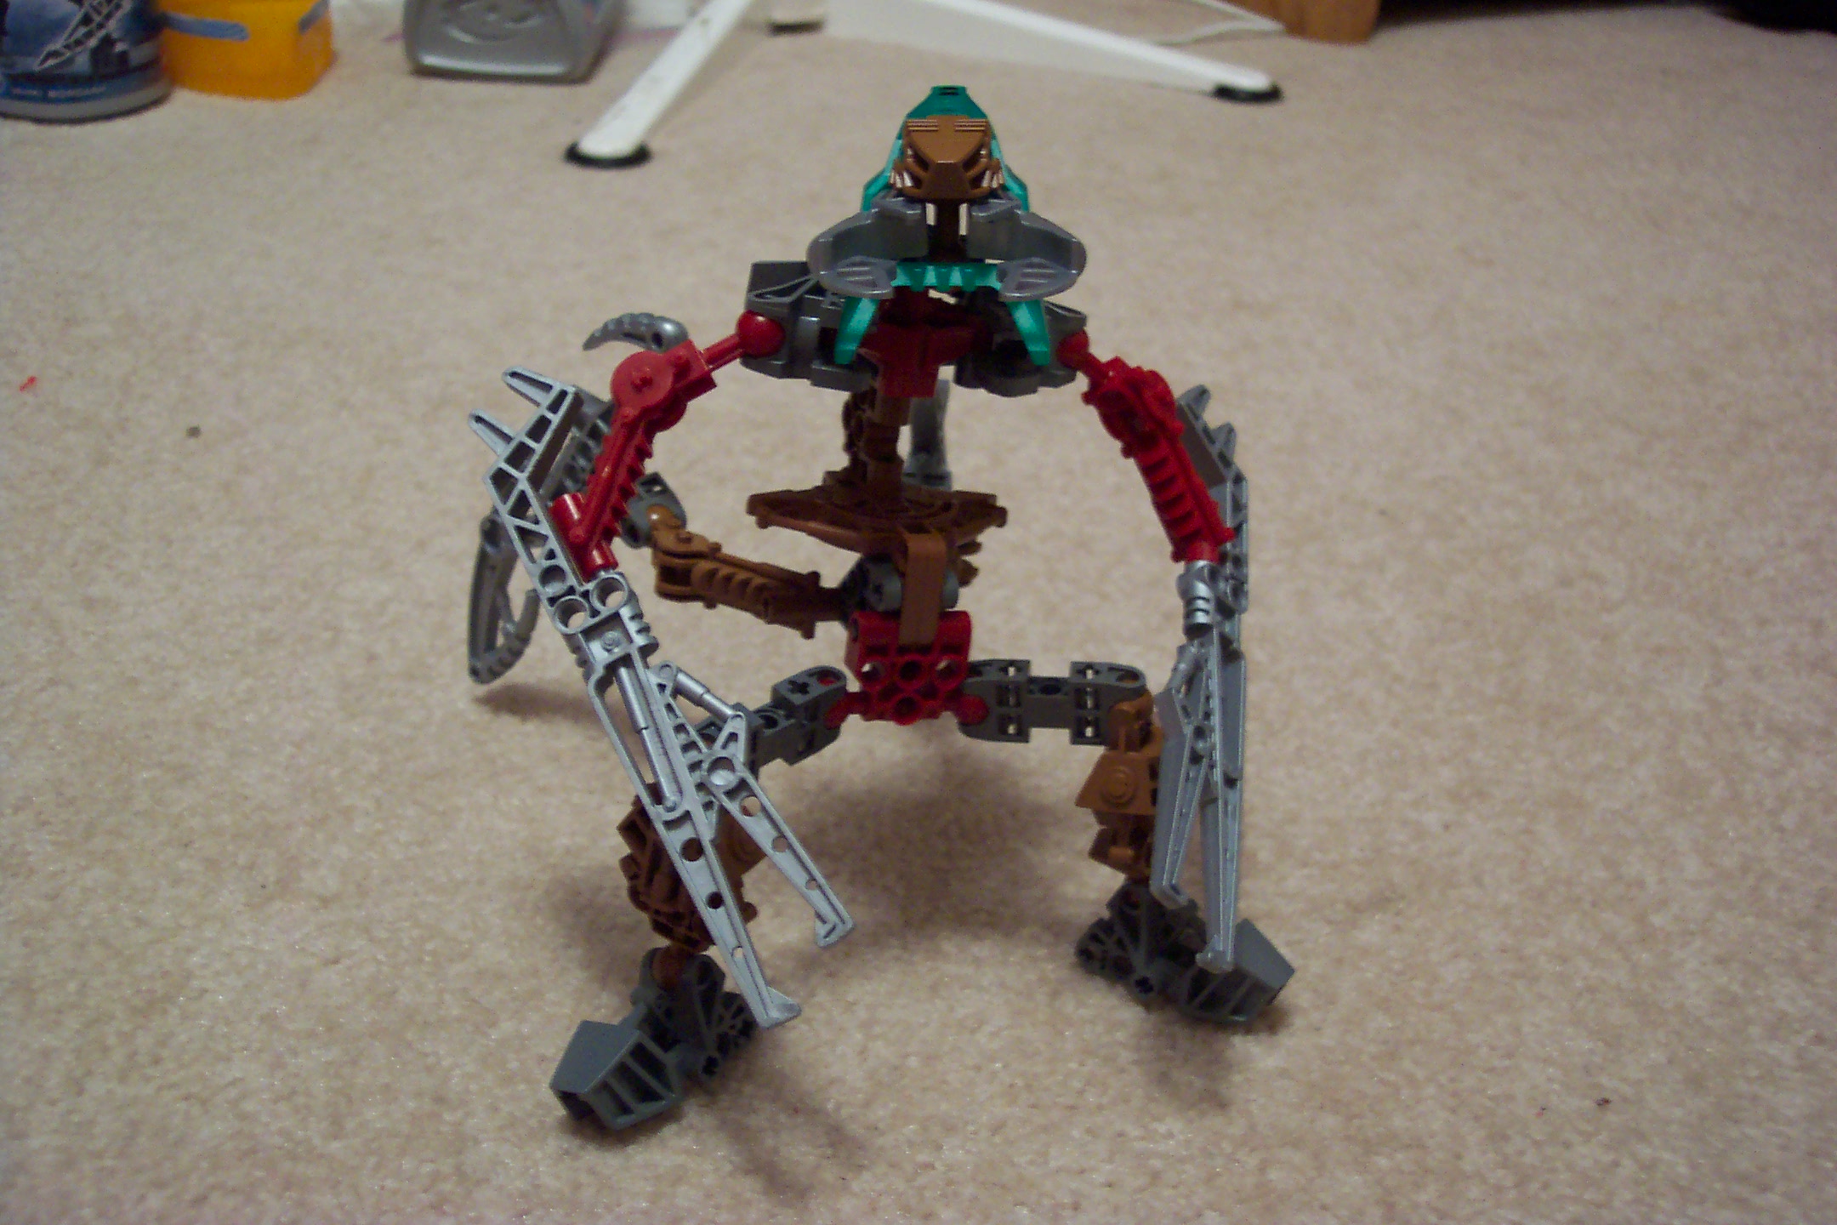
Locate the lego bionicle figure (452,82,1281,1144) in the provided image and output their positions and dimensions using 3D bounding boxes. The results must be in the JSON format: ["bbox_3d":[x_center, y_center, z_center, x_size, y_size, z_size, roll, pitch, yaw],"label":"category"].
[{"bbox_3d":[-0.019,-0.013,0.397,0.167,0.190,0.182,-4,33,-7],"label":"lego bionicle figure"}]

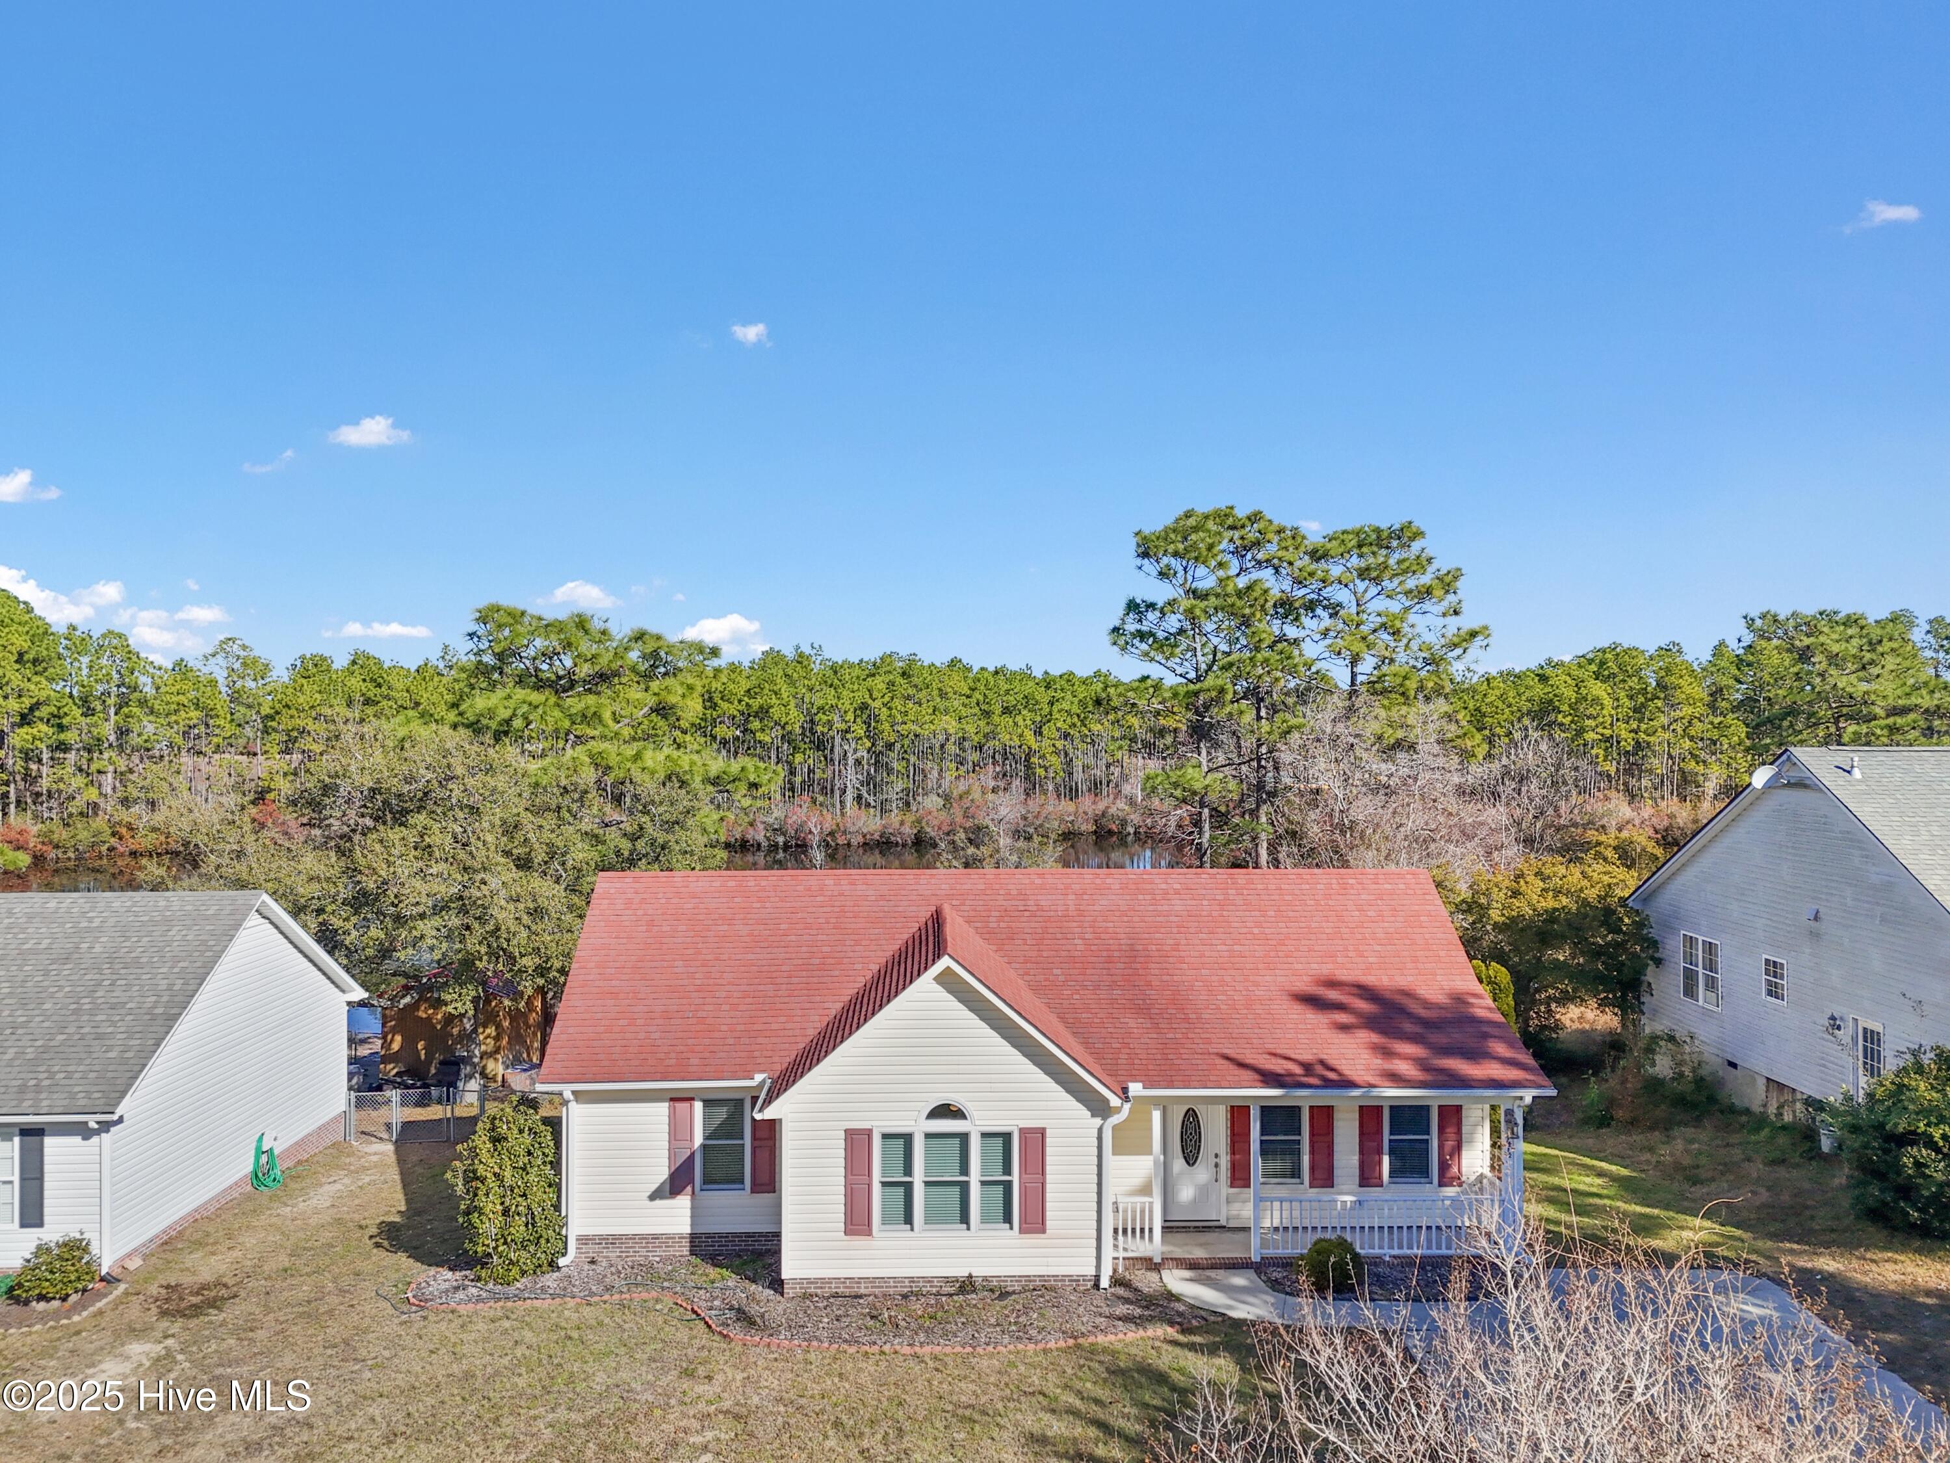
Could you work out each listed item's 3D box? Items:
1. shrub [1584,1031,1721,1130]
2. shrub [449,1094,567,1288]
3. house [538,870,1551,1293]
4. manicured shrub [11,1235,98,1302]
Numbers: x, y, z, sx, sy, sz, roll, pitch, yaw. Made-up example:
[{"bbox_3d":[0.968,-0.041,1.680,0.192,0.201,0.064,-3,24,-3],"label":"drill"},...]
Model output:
[{"bbox_3d":[14.775,7.500,29.500,2.800,1.750,2.300,0,0,0],"label":"shrub"},{"bbox_3d":[-7.080,6.780,20.400,1.750,2.700,1.650,0,0,0],"label":"shrub"},{"bbox_3d":[0.861,5.254,23.838,15.383,5.492,9.583,0,0,-2],"label":"house"},{"bbox_3d":[-13.384,7.670,19.650,1.300,0.920,1.150,0,0,0],"label":"manicured shrub"}]

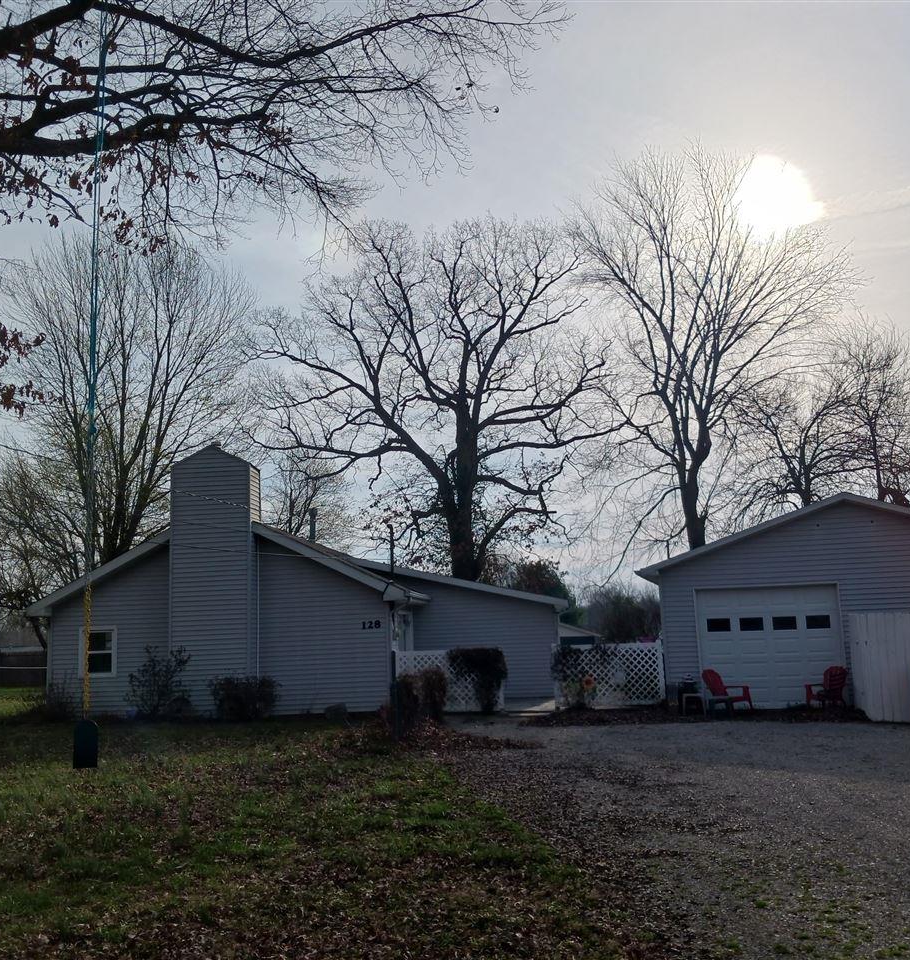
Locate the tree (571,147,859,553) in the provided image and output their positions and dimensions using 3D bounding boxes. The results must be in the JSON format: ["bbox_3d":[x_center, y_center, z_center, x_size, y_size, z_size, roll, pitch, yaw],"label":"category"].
[{"bbox_3d":[9.447,-2.886,34.979,10.600,19.000,10.200,-4,-9,15],"label":"tree"}]

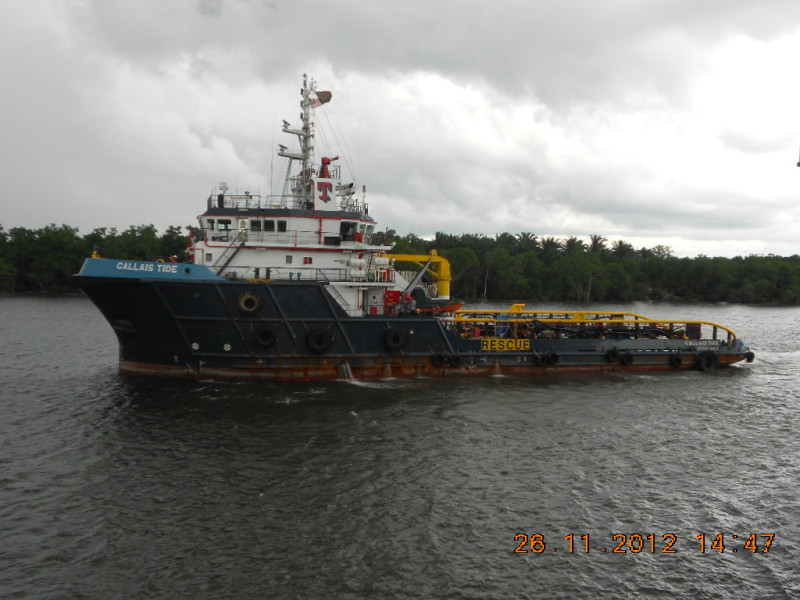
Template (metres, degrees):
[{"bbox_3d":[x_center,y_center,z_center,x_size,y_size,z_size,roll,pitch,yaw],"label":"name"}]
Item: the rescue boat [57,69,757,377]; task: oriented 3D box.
[{"bbox_3d":[2.800,-5.630,66.360,59.300,26.400,14.600,0,3,-15],"label":"rescue boat"}]

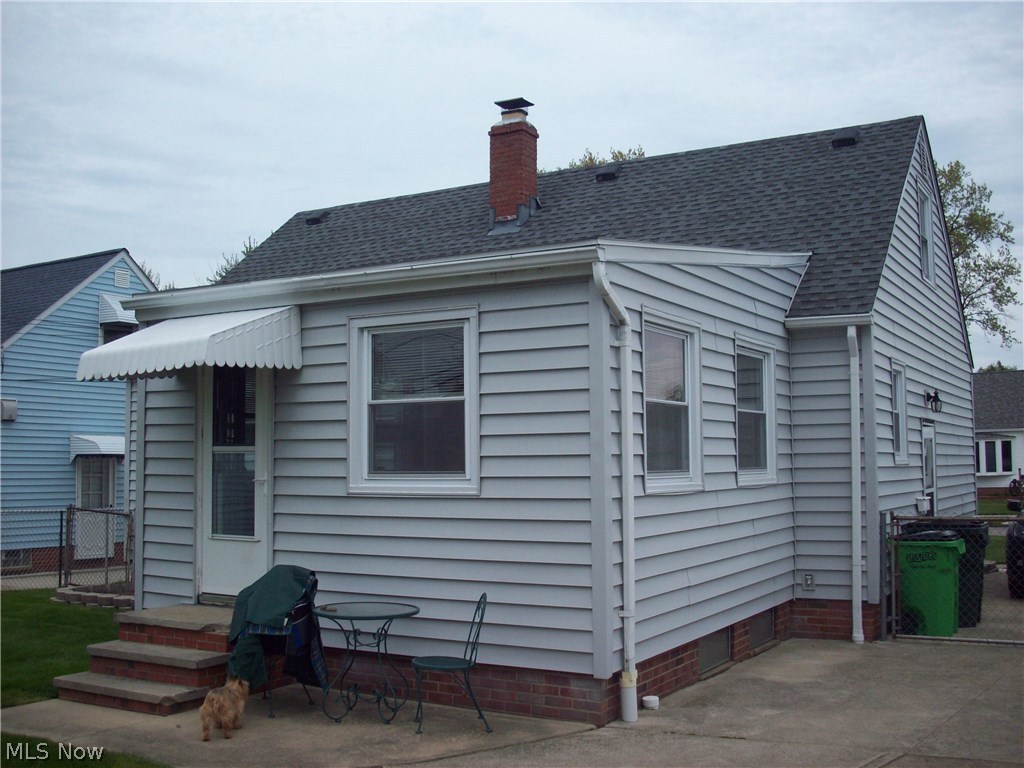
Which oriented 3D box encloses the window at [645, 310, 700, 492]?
[{"bbox_3d":[1.214,0.152,8.347,0.100,1.295,1.110,-3,-5,30],"label":"window"}]

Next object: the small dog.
[{"bbox_3d":[-1.839,2.046,6.982,0.200,0.345,0.470,-1,-4,7],"label":"small dog"}]

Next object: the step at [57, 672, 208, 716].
[{"bbox_3d":[-2.741,2.212,7.858,1.150,0.148,0.410,-3,-5,30],"label":"step"}]

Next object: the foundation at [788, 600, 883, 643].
[{"bbox_3d":[3.214,2.319,10.814,0.780,0.370,0.260,-3,-5,30],"label":"foundation"}]

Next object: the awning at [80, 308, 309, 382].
[{"bbox_3d":[-2.516,-0.320,8.552,1.410,0.590,0.994,-3,-5,30],"label":"awning"}]

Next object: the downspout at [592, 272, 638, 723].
[{"bbox_3d":[0.686,0.719,7.279,0.135,3.045,0.420,-3,-5,30],"label":"downspout"}]

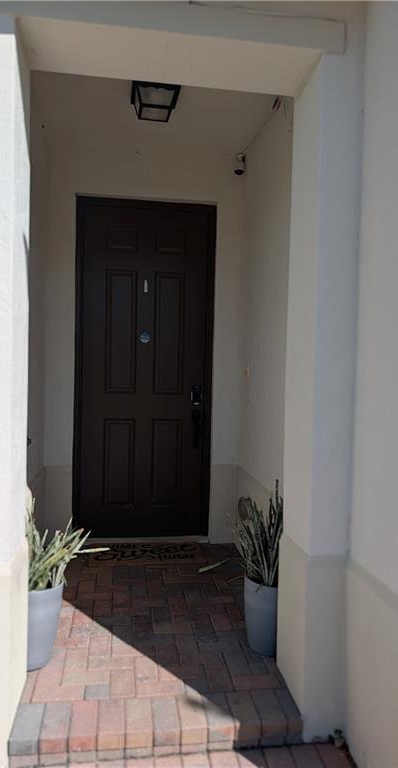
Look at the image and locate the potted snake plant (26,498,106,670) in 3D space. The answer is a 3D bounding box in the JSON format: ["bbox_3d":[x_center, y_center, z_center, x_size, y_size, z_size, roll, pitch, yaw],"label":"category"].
[{"bbox_3d":[-0.664,0.868,2.397,0.460,0.740,0.420,1,1,-8],"label":"potted snake plant"}]

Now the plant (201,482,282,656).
[{"bbox_3d":[0.271,0.849,2.538,0.450,0.810,0.400,1,1,-8],"label":"plant"}]

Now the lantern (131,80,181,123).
[{"bbox_3d":[-0.254,-1.633,3.084,0.265,0.150,0.265,1,1,-8],"label":"lantern"}]

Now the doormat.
[{"bbox_3d":[-0.364,1.198,3.767,0.785,0.015,0.410,1,1,-8],"label":"doormat"}]

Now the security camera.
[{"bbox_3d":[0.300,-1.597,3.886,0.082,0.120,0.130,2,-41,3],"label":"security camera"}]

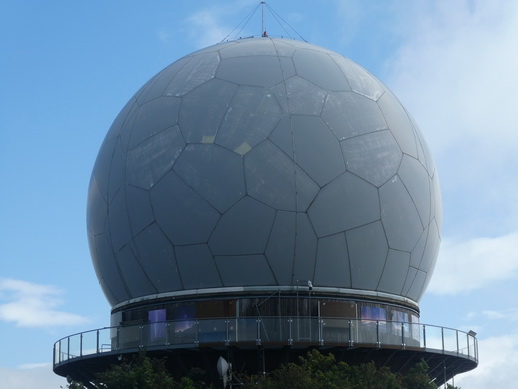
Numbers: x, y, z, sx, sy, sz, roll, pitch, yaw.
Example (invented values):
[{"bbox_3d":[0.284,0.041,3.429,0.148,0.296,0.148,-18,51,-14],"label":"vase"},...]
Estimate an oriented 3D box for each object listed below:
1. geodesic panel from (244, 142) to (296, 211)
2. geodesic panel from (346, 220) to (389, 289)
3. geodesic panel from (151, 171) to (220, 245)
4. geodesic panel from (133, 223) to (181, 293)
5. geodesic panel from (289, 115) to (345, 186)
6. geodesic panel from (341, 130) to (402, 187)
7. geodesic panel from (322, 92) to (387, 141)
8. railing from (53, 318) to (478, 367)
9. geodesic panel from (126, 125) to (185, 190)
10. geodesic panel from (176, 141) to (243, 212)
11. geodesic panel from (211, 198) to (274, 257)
[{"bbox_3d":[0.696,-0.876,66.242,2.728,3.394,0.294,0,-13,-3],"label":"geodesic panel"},{"bbox_3d":[4.876,2.751,67.492,2.668,3.295,0.273,8,7,-33],"label":"geodesic panel"},{"bbox_3d":[-3.386,0.564,66.796,3.697,3.568,0.269,-7,-6,24],"label":"geodesic panel"},{"bbox_3d":[-4.716,2.931,67.736,2.331,3.296,0.235,-10,6,36],"label":"geodesic panel"},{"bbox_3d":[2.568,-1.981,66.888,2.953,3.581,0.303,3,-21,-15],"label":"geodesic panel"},{"bbox_3d":[5.402,-1.779,68.219,3.863,3.170,0.253,9,-24,-35],"label":"geodesic panel"},{"bbox_3d":[4.493,-3.660,68.677,3.838,3.037,0.277,7,-36,-30],"label":"geodesic panel"},{"bbox_3d":[0.342,8.232,73.233,20.987,1.150,20.987,-1,-13,0],"label":"railing"},{"bbox_3d":[-4.866,-1.659,68.137,3.615,3.157,0.247,-10,-24,34],"label":"geodesic panel"},{"bbox_3d":[-2.285,-0.737,66.562,3.543,3.463,0.264,-5,-13,16],"label":"geodesic panel"},{"bbox_3d":[-0.762,1.391,66.049,3.200,2.672,0.234,-2,2,7],"label":"geodesic panel"}]

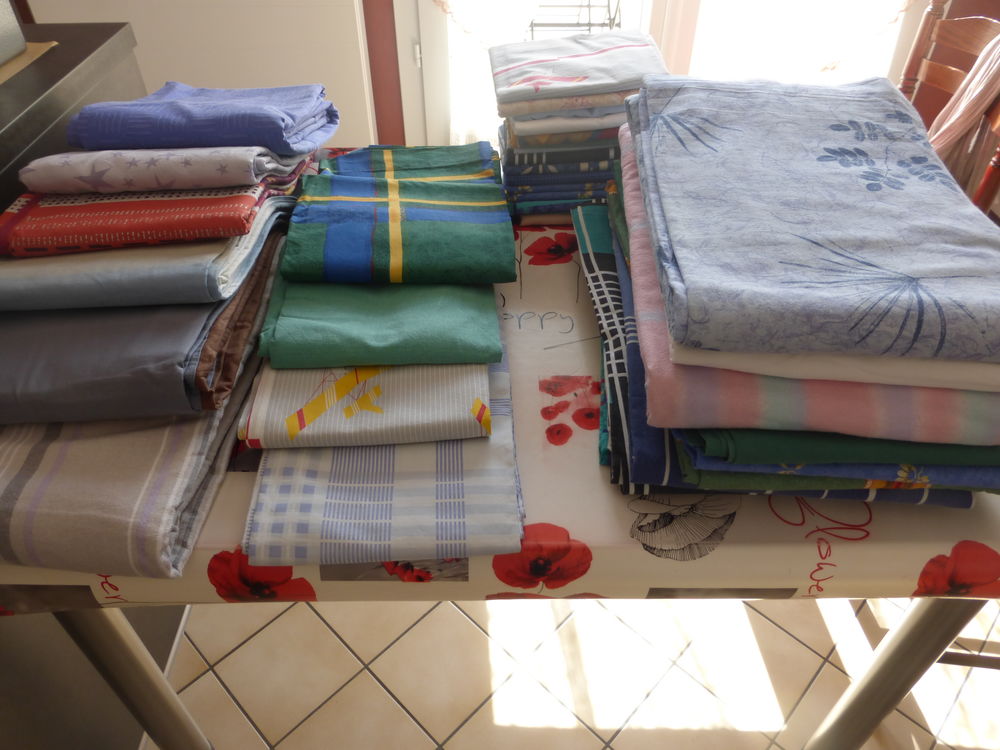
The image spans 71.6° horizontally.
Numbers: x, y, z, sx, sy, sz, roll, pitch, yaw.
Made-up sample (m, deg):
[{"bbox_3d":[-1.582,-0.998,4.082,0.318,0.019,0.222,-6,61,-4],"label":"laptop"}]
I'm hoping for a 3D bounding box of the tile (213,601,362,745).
[{"bbox_3d":[-0.405,0.566,1.335,0.203,0.009,0.203,32,50,32],"label":"tile"}]

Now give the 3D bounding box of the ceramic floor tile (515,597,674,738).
[{"bbox_3d":[0.189,0.561,1.343,0.203,0.009,0.203,32,50,32],"label":"ceramic floor tile"}]

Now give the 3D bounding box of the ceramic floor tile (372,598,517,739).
[{"bbox_3d":[-0.108,0.564,1.339,0.203,0.009,0.203,32,50,32],"label":"ceramic floor tile"}]

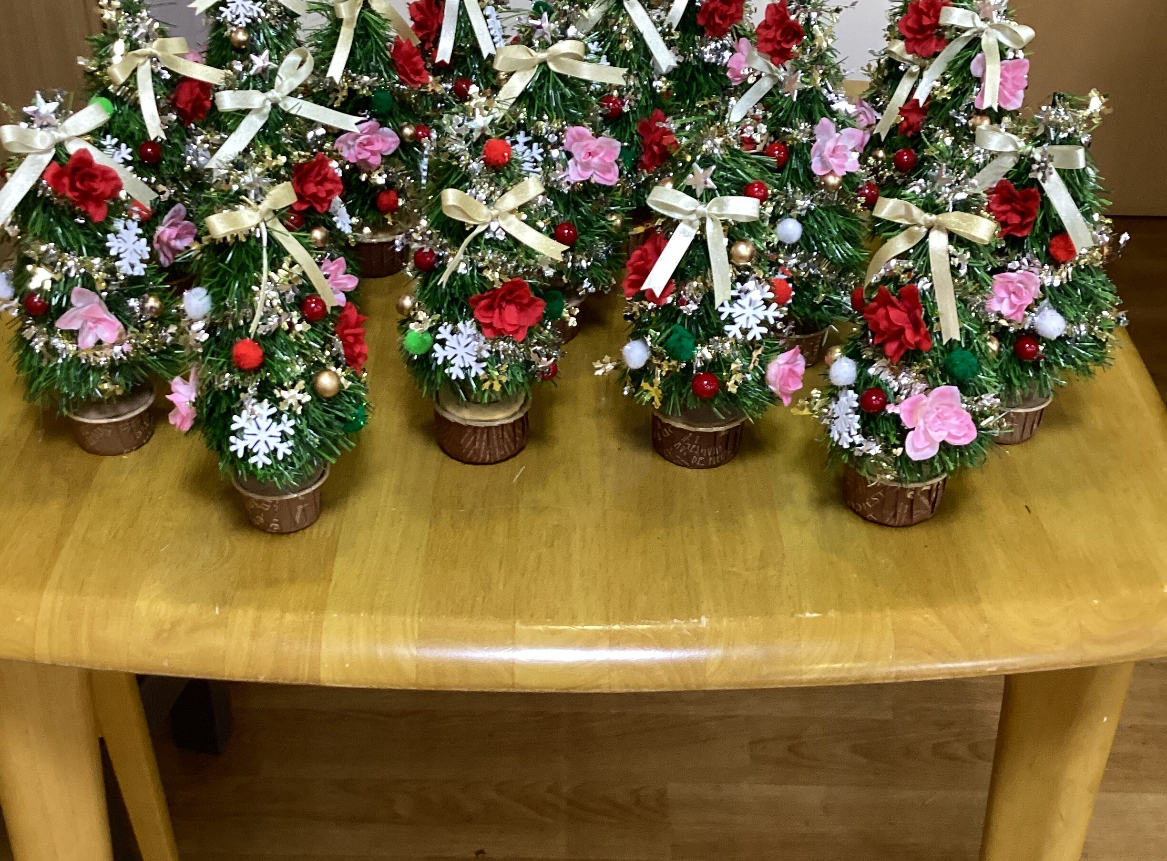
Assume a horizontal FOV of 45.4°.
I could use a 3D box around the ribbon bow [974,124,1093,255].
[{"bbox_3d":[0.238,-0.128,0.738,0.065,0.064,0.022,5,21,7],"label":"ribbon bow"}]

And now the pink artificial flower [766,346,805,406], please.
[{"bbox_3d":[0.113,-0.031,0.781,0.020,0.036,0.035,12,35,16],"label":"pink artificial flower"}]

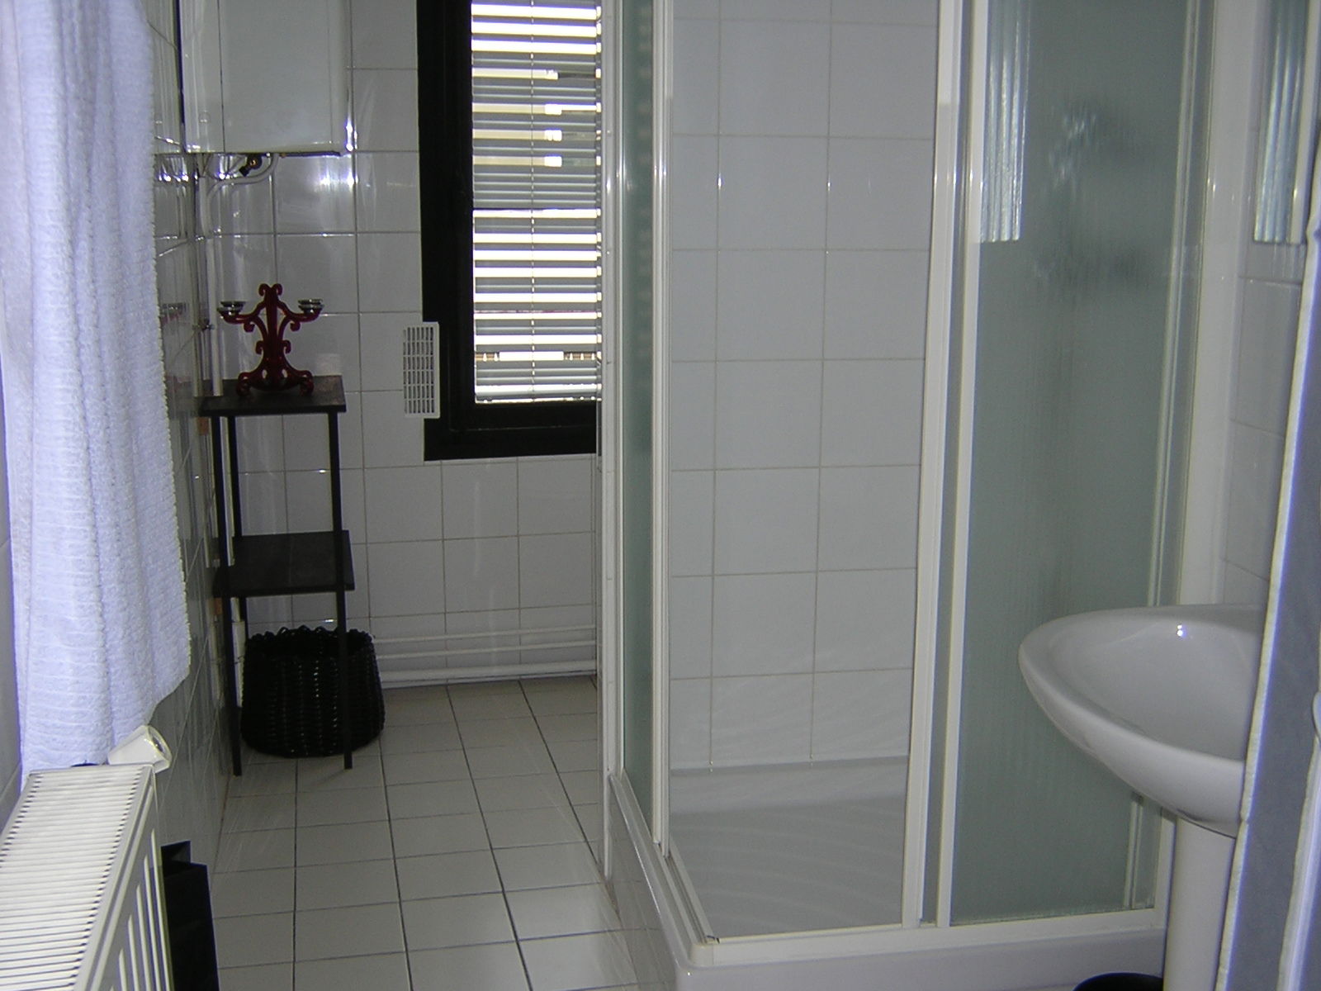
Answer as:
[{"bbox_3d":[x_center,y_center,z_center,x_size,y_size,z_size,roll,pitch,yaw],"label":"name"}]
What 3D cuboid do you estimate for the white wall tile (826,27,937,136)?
[{"bbox_3d":[0.404,-0.747,2.489,0.200,0.200,0.010,-2,10,-13],"label":"white wall tile"}]

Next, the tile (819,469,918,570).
[{"bbox_3d":[0.399,0.041,2.627,0.200,0.200,0.010,-2,10,-13],"label":"tile"}]

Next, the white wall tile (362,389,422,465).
[{"bbox_3d":[-0.691,-0.173,3.582,0.164,0.200,0.010,-2,10,-13],"label":"white wall tile"}]

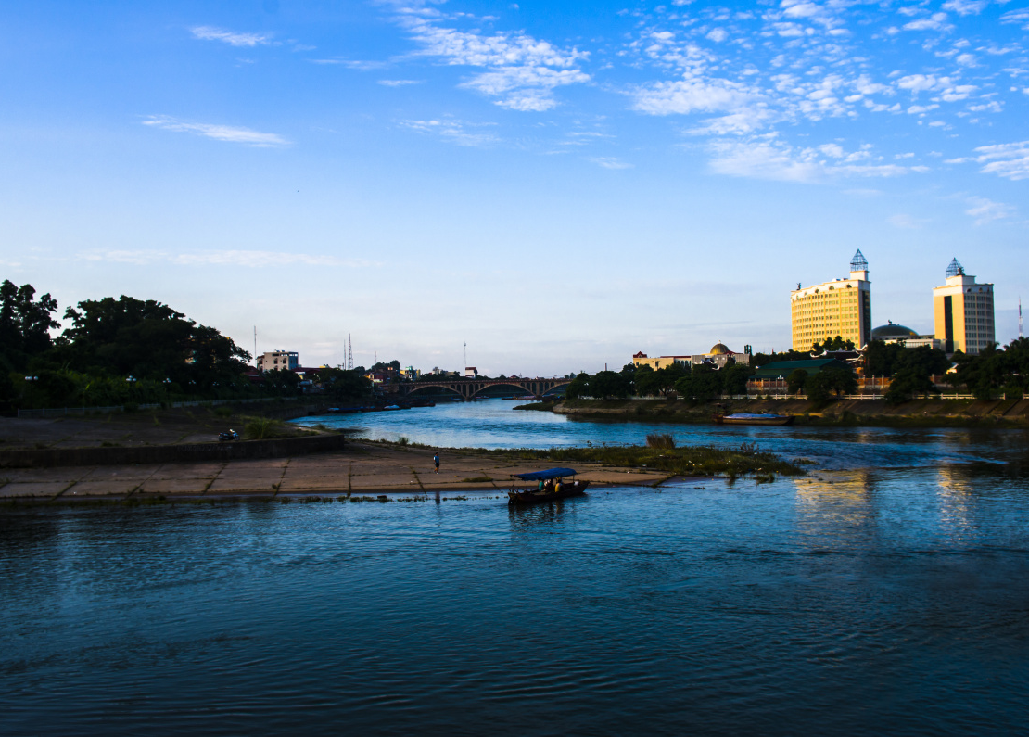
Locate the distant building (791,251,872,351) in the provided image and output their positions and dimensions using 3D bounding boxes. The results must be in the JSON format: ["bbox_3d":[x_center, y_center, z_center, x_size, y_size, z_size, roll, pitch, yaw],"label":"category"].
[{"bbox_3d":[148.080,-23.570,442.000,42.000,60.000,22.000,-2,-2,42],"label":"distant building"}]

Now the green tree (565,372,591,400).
[{"bbox_3d":[18.860,4.960,284.000,7.900,8.400,7.500,-1,-1,4],"label":"green tree"}]

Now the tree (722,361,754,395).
[{"bbox_3d":[49.640,2.310,212.000,7.200,8.300,7.000,-1,-1,13],"label":"tree"}]

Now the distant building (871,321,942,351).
[{"bbox_3d":[185.490,-8.620,456.000,35.000,26.000,30.000,-2,-1,18],"label":"distant building"}]

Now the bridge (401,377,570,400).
[{"bbox_3d":[-10.830,13.200,573.000,118.000,13.000,10.000,-2,-1,18],"label":"bridge"}]

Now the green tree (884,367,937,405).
[{"bbox_3d":[68.810,3.060,166.000,9.300,6.500,8.300,-2,-1,23],"label":"green tree"}]

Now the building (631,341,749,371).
[{"bbox_3d":[68.350,-1.610,370.000,45.000,17.000,25.000,-1,-1,5],"label":"building"}]

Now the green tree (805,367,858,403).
[{"bbox_3d":[60.930,3.120,184.000,10.200,6.700,8.800,-2,-1,18],"label":"green tree"}]

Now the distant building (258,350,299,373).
[{"bbox_3d":[-106.110,1.770,430.000,18.500,18.500,15.000,-1,-1,3],"label":"distant building"}]

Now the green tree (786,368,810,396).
[{"bbox_3d":[58.060,2.990,196.000,5.000,6.400,5.000,-2,-1,16],"label":"green tree"}]

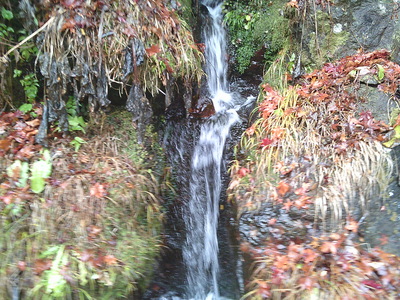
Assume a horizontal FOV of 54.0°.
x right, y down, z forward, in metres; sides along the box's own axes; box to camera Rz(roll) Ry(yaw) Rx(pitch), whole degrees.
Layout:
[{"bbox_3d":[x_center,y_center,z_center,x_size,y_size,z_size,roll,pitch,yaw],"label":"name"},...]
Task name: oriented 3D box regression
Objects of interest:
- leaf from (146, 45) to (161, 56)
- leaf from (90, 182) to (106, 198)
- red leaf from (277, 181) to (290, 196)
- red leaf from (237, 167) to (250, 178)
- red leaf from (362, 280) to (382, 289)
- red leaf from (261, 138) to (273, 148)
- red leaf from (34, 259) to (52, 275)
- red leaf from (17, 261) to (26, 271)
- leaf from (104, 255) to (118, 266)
[{"bbox_3d":[-0.204,-0.436,1.720,0.061,0.062,0.012,0,-21,0],"label":"leaf"},{"bbox_3d":[-0.393,0.157,1.520,0.062,0.066,0.012,0,-27,-3],"label":"leaf"},{"bbox_3d":[0.340,0.157,1.600,0.057,0.066,0.012,0,-24,6],"label":"red leaf"},{"bbox_3d":[0.178,0.092,1.610,0.057,0.054,0.012,0,-27,6],"label":"red leaf"},{"bbox_3d":[0.602,0.469,1.370,0.070,0.012,0.035,0,31,6],"label":"red leaf"},{"bbox_3d":[0.283,-0.028,1.670,0.051,0.012,0.050,0,60,7],"label":"red leaf"},{"bbox_3d":[-0.566,0.421,1.420,0.065,0.012,0.058,0,57,-3],"label":"red leaf"},{"bbox_3d":[-0.645,0.417,1.420,0.036,0.012,0.036,0,60,0],"label":"red leaf"},{"bbox_3d":[-0.322,0.402,1.430,0.051,0.012,0.044,0,57,-7],"label":"leaf"}]

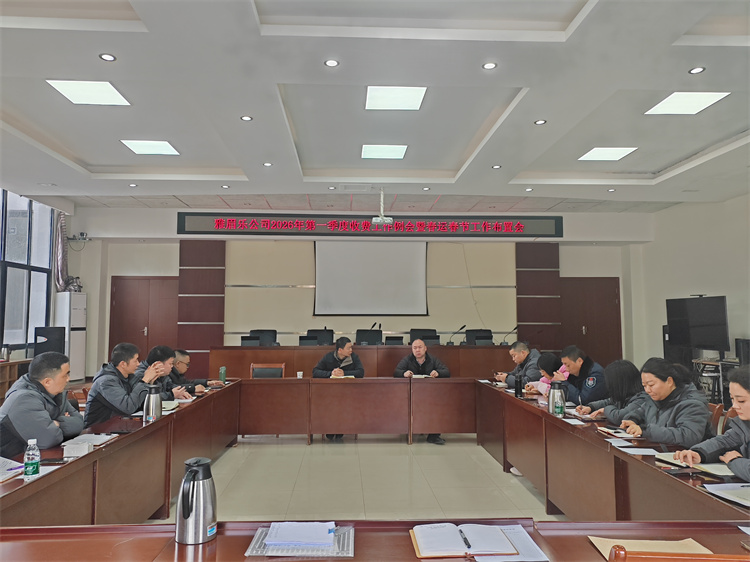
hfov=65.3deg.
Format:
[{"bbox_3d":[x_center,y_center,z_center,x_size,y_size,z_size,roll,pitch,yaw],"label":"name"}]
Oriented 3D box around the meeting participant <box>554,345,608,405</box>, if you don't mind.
[{"bbox_3d":[1.832,1.219,5.487,0.660,1.220,0.520,1,-4,-7],"label":"meeting participant"}]

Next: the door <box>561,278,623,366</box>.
[{"bbox_3d":[4.395,0.958,12.084,1.420,2.080,0.100,0,-4,-3],"label":"door"}]

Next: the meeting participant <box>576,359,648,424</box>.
[{"bbox_3d":[1.877,1.164,4.356,0.900,1.180,0.600,0,-4,-2],"label":"meeting participant"}]

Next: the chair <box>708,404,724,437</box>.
[{"bbox_3d":[2.036,1.285,4.072,0.600,0.910,0.540,0,-4,-2],"label":"chair"}]

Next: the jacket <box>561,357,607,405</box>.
[{"bbox_3d":[1.810,0.986,5.085,0.570,0.680,0.560,0,-4,-5],"label":"jacket"}]

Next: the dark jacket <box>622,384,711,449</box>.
[{"bbox_3d":[1.813,0.897,3.455,0.540,0.620,0.560,1,-4,-11],"label":"dark jacket"}]

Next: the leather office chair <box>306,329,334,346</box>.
[{"bbox_3d":[-1.033,1.433,10.965,0.600,1.043,0.620,0,-4,-3],"label":"leather office chair"}]

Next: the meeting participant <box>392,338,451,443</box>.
[{"bbox_3d":[0.585,1.354,7.368,0.680,1.220,0.880,0,-4,-2],"label":"meeting participant"}]

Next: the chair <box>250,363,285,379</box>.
[{"bbox_3d":[-1.380,1.529,7.491,0.530,0.900,0.620,0,-4,-2],"label":"chair"}]

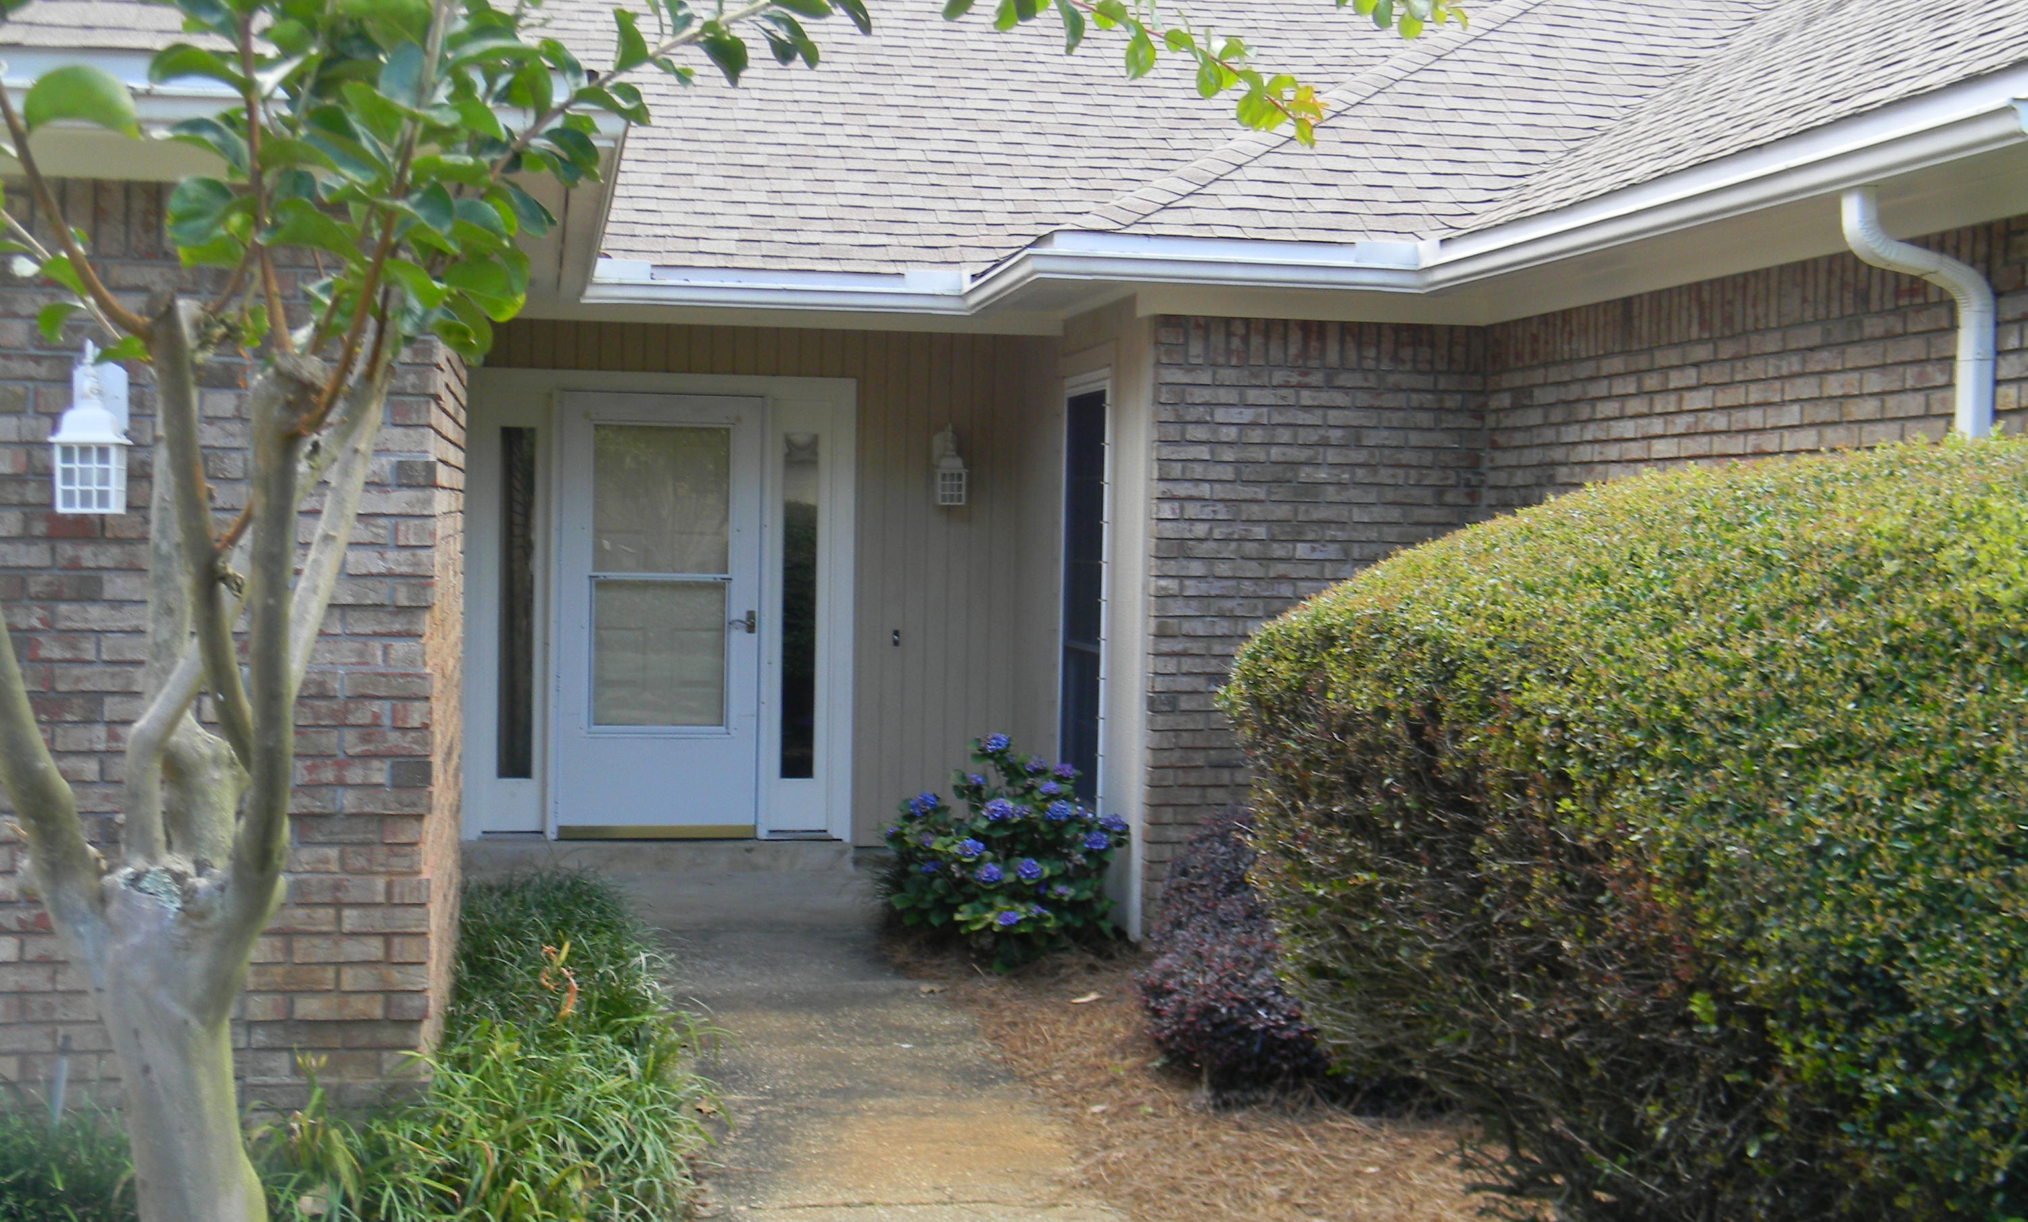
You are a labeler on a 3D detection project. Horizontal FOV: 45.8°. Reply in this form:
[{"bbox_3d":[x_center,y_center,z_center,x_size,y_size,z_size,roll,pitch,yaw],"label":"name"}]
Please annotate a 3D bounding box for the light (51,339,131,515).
[{"bbox_3d":[-1.998,-0.396,5.212,0.150,0.379,0.210,1,2,-11],"label":"light"}]

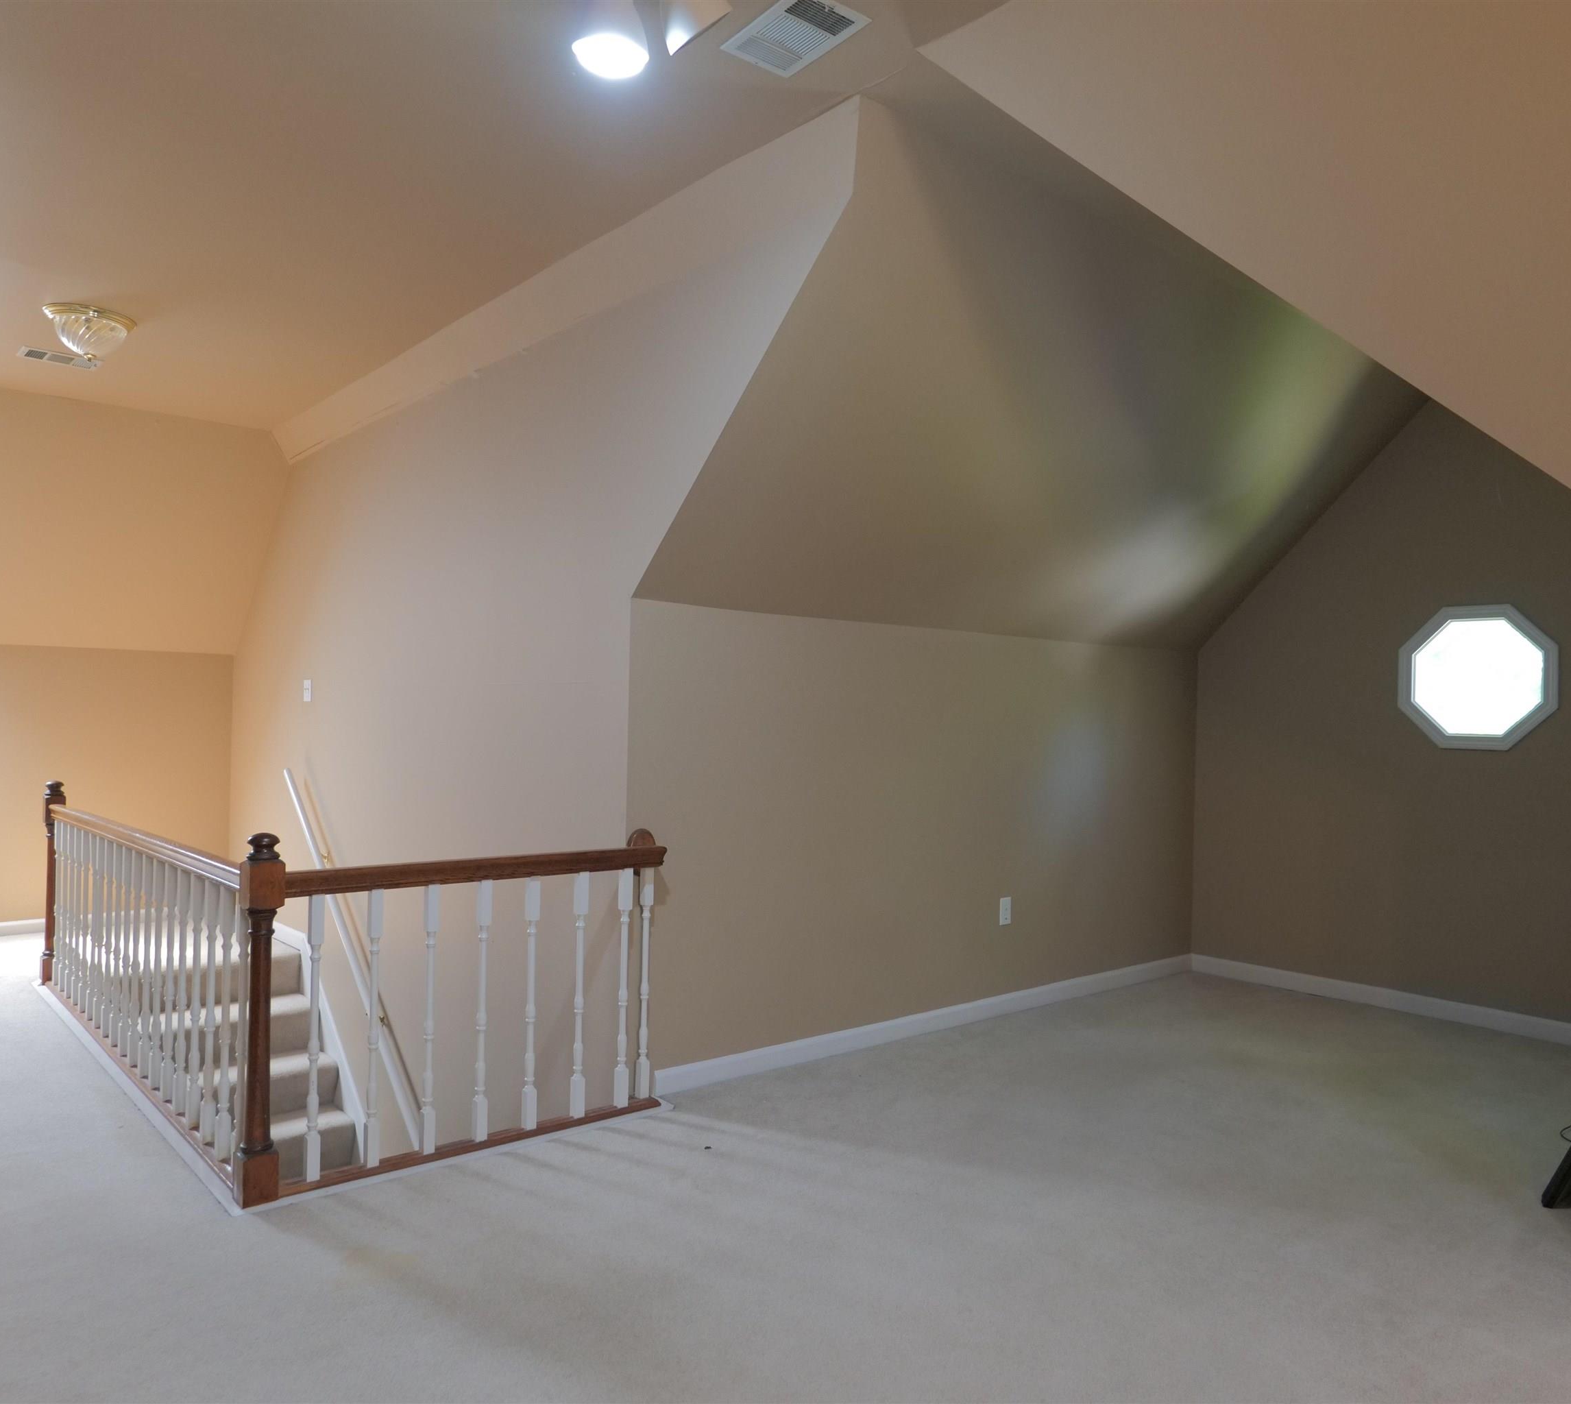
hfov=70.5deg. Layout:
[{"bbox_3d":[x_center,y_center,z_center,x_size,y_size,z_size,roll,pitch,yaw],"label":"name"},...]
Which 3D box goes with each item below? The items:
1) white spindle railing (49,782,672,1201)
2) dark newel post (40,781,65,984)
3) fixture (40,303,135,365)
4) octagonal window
[{"bbox_3d":[-1.910,0.848,4.440,1.310,0.950,3.100,1,-1,-40],"label":"white spindle railing"},{"bbox_3d":[-3.440,0.850,5.220,0.085,0.955,0.085,1,-1,-40],"label":"dark newel post"},{"bbox_3d":[-2.720,-1.420,4.360,0.305,0.170,0.305,1,-1,-40],"label":"fixture"},{"bbox_3d":[2.986,-0.104,4.805,0.070,0.630,0.620,1,-1,-41],"label":"octagonal window"}]

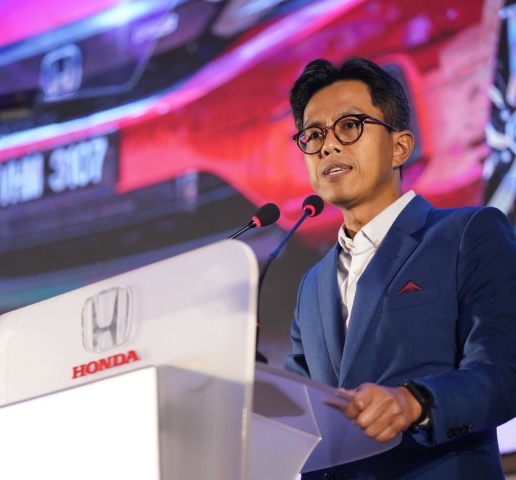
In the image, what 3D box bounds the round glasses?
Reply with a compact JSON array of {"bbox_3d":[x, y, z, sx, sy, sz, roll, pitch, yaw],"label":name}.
[{"bbox_3d":[0.149,-0.152,3.510,0.140,0.049,0.142,-15,-17,30],"label":"round glasses"}]

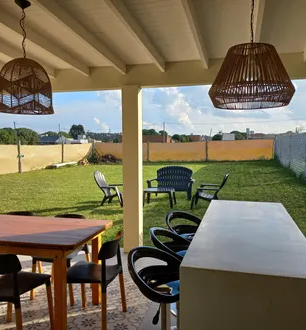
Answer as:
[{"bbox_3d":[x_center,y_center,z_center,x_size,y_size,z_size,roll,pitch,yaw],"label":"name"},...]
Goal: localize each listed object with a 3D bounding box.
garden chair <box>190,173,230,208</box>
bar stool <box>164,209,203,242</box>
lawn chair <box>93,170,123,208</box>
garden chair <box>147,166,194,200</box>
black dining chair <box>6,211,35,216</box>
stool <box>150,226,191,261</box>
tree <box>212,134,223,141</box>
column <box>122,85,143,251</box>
[{"bbox_3d":[1.455,0.640,8.100,0.860,0.910,0.740,0,4,11],"label":"garden chair"},{"bbox_3d":[0.341,0.924,2.868,0.430,0.900,0.450,1,4,15],"label":"bar stool"},{"bbox_3d":[-1.080,0.622,8.650,0.840,0.910,0.740,1,4,22],"label":"lawn chair"},{"bbox_3d":[0.575,0.563,9.200,1.300,0.940,0.800,0,4,7],"label":"garden chair"},{"bbox_3d":[-1.632,0.965,3.541,0.480,0.765,0.530,0,4,12],"label":"black dining chair"},{"bbox_3d":[0.211,0.954,2.391,0.430,0.900,0.450,1,4,15],"label":"stool"},{"bbox_3d":[15.707,-5.186,75.124,3.800,4.030,3.800,0,4,12],"label":"tree"},{"bbox_3d":[-0.285,0.084,4.605,0.246,2.372,0.230,1,4,15],"label":"column"}]

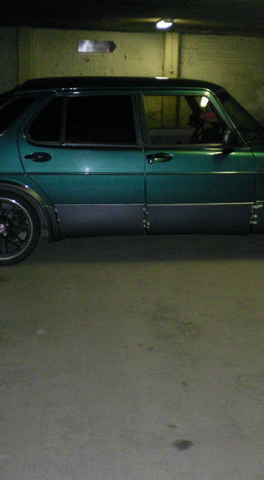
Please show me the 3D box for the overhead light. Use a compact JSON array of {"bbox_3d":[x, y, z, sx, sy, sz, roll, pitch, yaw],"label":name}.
[{"bbox_3d":[0.447,-2.964,8.900,0.220,0.140,0.220,-1,9,-9],"label":"overhead light"}]

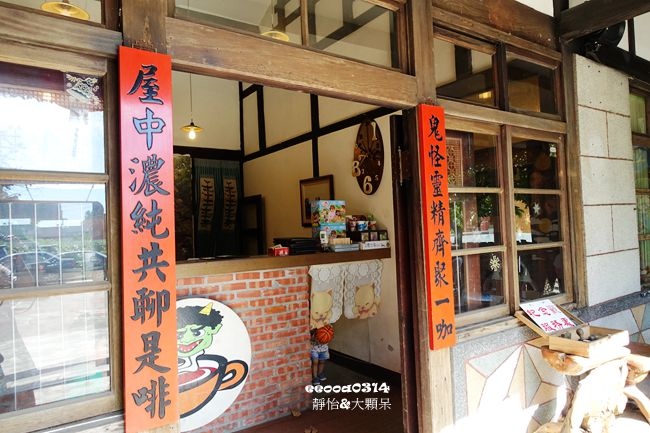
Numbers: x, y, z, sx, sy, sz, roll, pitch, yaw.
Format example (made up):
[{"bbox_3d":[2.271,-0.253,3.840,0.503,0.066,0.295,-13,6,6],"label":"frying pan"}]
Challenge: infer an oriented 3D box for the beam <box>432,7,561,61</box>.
[{"bbox_3d":[1.207,-1.215,2.992,1.396,0.072,0.090,0,-3,-33],"label":"beam"}]

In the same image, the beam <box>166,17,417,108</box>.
[{"bbox_3d":[-0.085,-0.706,2.144,1.368,0.175,0.115,0,-3,-33],"label":"beam"}]

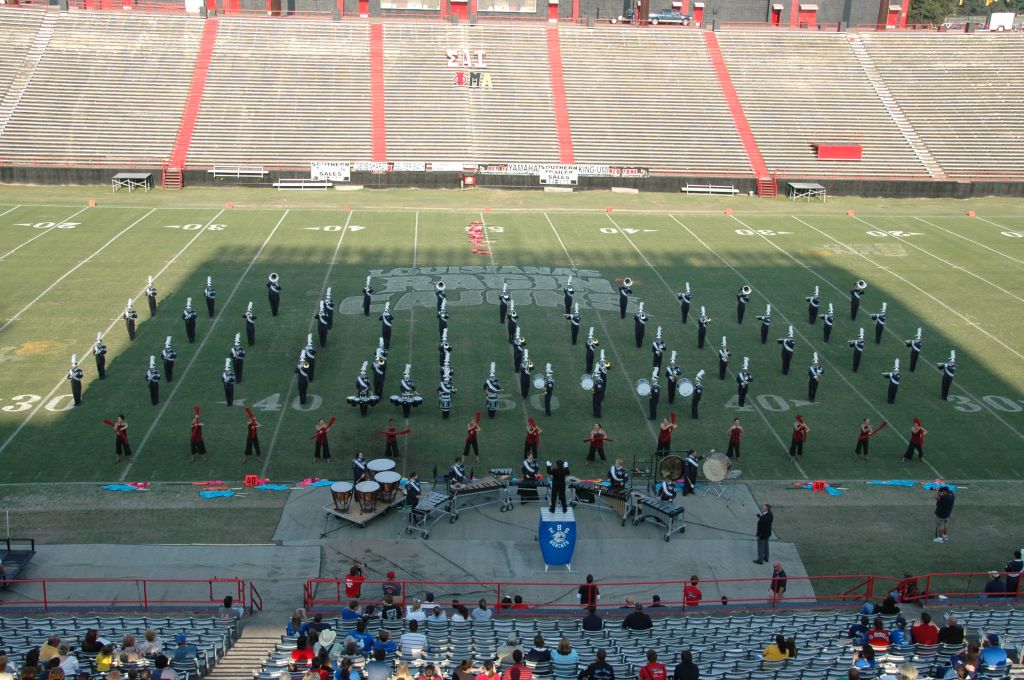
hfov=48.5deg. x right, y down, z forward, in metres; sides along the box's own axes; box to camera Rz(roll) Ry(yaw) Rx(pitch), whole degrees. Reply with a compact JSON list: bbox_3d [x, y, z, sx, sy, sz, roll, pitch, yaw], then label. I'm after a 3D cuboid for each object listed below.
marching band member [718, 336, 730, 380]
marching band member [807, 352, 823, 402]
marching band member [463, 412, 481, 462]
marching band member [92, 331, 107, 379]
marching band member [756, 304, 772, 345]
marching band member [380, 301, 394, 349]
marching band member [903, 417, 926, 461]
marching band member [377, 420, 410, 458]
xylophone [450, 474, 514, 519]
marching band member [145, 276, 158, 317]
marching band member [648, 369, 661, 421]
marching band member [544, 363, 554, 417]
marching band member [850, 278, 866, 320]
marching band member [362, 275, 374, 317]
[{"bbox_3d":[8.853,0.764,47.228,0.500,1.898,0.480,-1,17,-9],"label":"marching band member"},{"bbox_3d":[12.026,1.482,45.024,0.610,2.070,0.500,-1,17,-9],"label":"marching band member"},{"bbox_3d":[-1.351,3.311,38.706,0.600,1.750,0.450,-1,18,-9],"label":"marching band member"},{"bbox_3d":[-16.427,0.666,45.421,0.580,1.970,0.520,-2,17,-11],"label":"marching band member"},{"bbox_3d":[11.796,-0.745,53.188,0.650,1.901,0.420,3,17,6],"label":"marching band member"},{"bbox_3d":[-5.447,-0.585,49.713,0.640,2.100,0.600,0,17,-4],"label":"marching band member"},{"bbox_3d":[14.406,3.575,40.618,0.780,1.619,0.420,2,17,1],"label":"marching band member"},{"bbox_3d":[-4.082,3.408,39.100,1.100,1.520,0.450,0,17,-4],"label":"marching band member"},{"bbox_3d":[-1.055,4.889,35.235,1.880,0.910,0.830,-5,19,-21],"label":"xylophone"},{"bbox_3d":[-17.454,-2.116,55.092,0.550,1.978,0.500,-3,17,-15],"label":"marching band member"},{"bbox_3d":[5.351,2.045,42.576,0.500,2.080,0.550,-2,18,-12],"label":"marching band member"},{"bbox_3d":[1.426,1.909,43.779,0.420,2.132,0.580,-1,17,-9],"label":"marching band member"},{"bbox_3d":[17.385,-1.964,57.089,0.700,2.081,0.772,0,17,-4],"label":"marching band member"},{"bbox_3d":[-7.068,-2.142,55.969,0.550,1.994,0.500,-1,17,-9],"label":"marching band member"}]

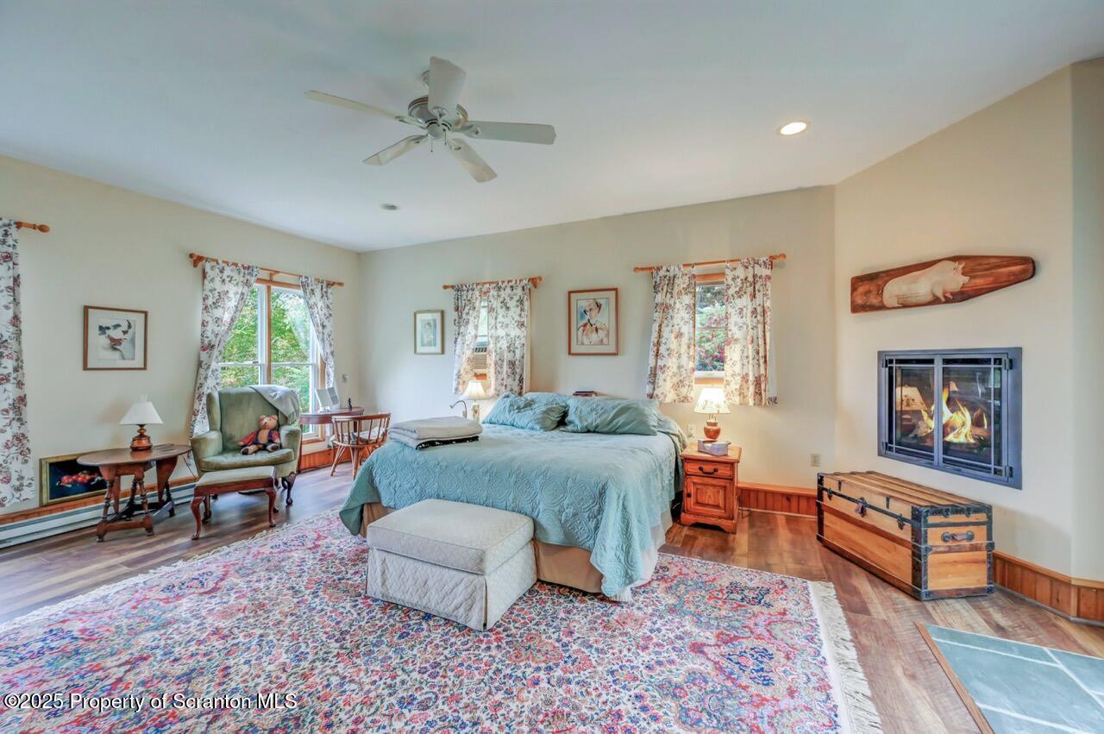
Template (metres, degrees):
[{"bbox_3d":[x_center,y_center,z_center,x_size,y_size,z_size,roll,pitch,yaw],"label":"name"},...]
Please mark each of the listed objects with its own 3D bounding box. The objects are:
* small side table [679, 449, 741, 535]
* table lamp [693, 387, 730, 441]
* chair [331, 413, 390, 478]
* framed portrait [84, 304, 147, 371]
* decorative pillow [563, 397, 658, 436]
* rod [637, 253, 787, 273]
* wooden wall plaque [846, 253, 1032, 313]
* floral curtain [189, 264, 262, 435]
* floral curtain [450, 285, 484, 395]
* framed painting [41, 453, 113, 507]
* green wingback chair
[{"bbox_3d":[1.384,1.033,3.708,0.445,0.595,0.490,0,0,25],"label":"small side table"},{"bbox_3d":[1.450,0.465,3.883,0.325,0.550,0.325,0,1,24],"label":"table lamp"},{"bbox_3d":[-2.315,0.954,5.192,0.616,0.742,0.574,-1,1,-33],"label":"chair"},{"bbox_3d":[-4.003,-0.251,3.950,0.025,0.564,0.435,0,0,25],"label":"framed portrait"},{"bbox_3d":[0.568,0.469,4.140,0.880,0.370,0.190,0,-31,24],"label":"decorative pillow"},{"bbox_3d":[1.512,-1.017,4.226,1.409,0.070,0.090,0,0,23],"label":"rod"},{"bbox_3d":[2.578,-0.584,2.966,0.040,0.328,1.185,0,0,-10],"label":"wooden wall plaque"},{"bbox_3d":[-3.447,-0.063,4.556,0.140,2.198,0.670,0,0,27],"label":"floral curtain"},{"bbox_3d":[-1.005,-0.342,5.138,0.448,1.344,0.110,0,1,24],"label":"floral curtain"},{"bbox_3d":[-3.800,0.880,3.447,0.030,0.378,0.420,0,1,24],"label":"framed painting"},{"bbox_3d":[-2.990,0.780,4.266,0.830,1.100,0.800,0,0,-32],"label":"green wingback chair"}]

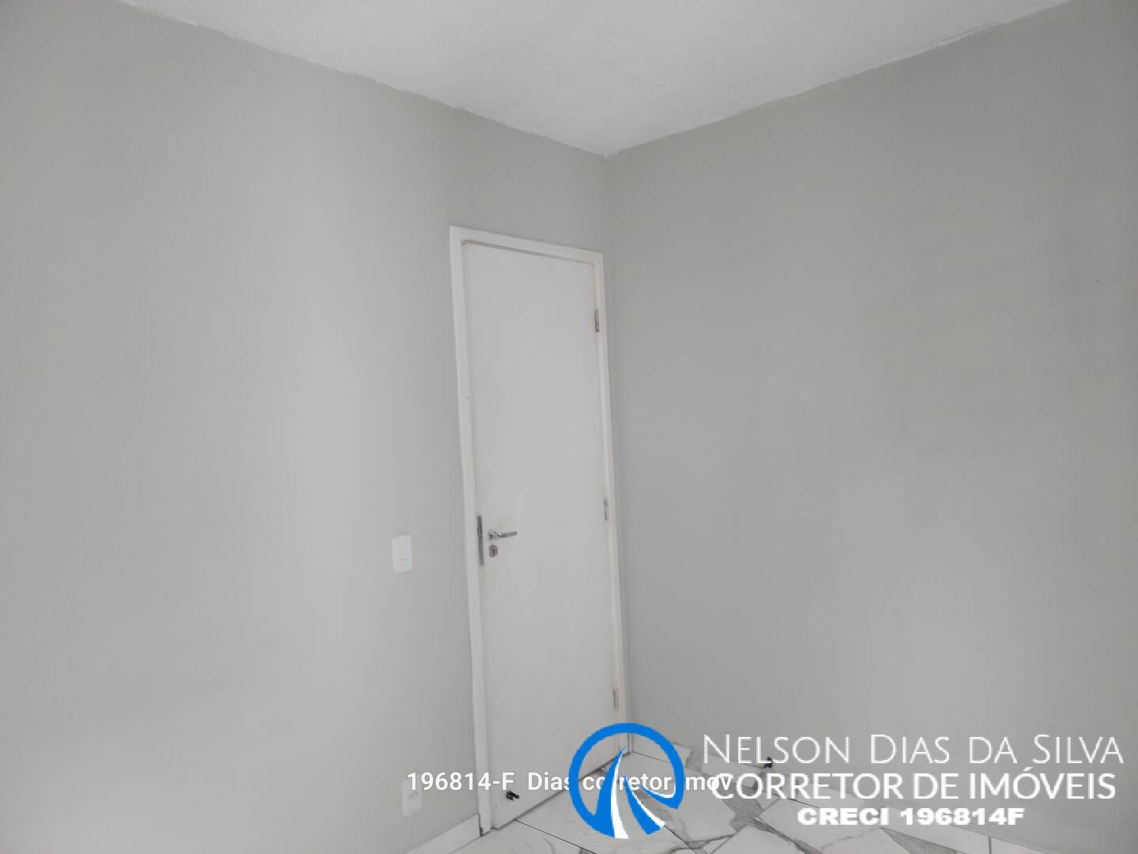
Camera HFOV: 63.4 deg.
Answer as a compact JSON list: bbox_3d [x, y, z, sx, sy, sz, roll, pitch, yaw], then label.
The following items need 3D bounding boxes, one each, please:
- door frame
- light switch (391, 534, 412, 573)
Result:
[{"bbox_3d":[-0.086,0.380,3.635,0.045,2.100,0.805,-2,1,35],"label":"door frame"},{"bbox_3d":[-0.556,0.425,3.076,0.012,0.116,0.079,-2,1,40],"label":"light switch"}]

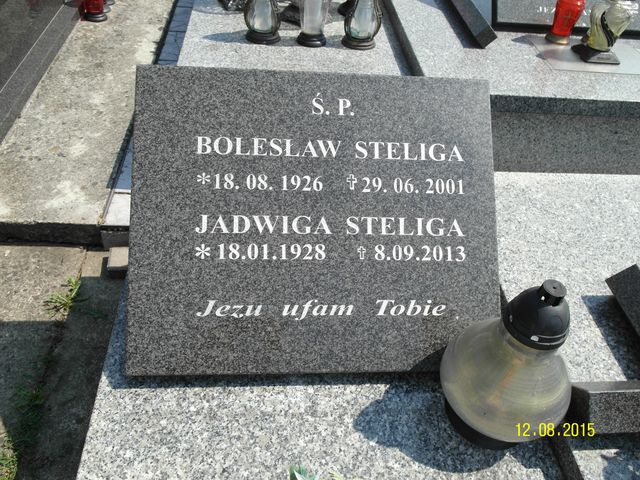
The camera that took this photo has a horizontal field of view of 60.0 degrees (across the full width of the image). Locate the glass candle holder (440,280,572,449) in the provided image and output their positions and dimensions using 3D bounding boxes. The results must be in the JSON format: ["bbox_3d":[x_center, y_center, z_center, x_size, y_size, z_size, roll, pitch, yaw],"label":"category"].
[{"bbox_3d":[0.266,0.159,0.750,0.178,0.283,0.178,1,44,-6],"label":"glass candle holder"}]

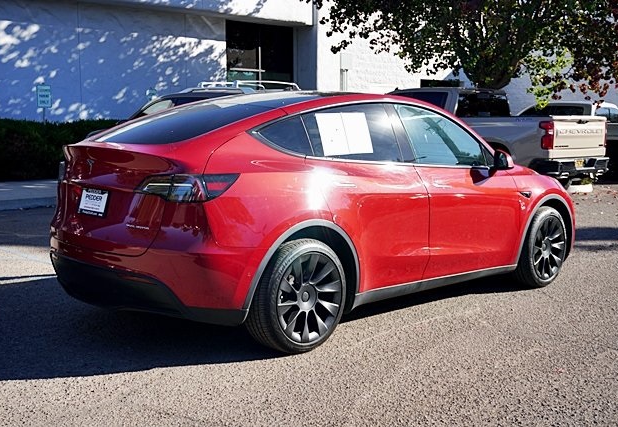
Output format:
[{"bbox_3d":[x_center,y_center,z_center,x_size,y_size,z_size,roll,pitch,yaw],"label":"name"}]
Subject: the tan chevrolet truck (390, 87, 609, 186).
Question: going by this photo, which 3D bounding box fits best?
[{"bbox_3d":[2.649,-1.394,14.883,2.070,1.960,5.890,-6,9,-43],"label":"tan chevrolet truck"}]

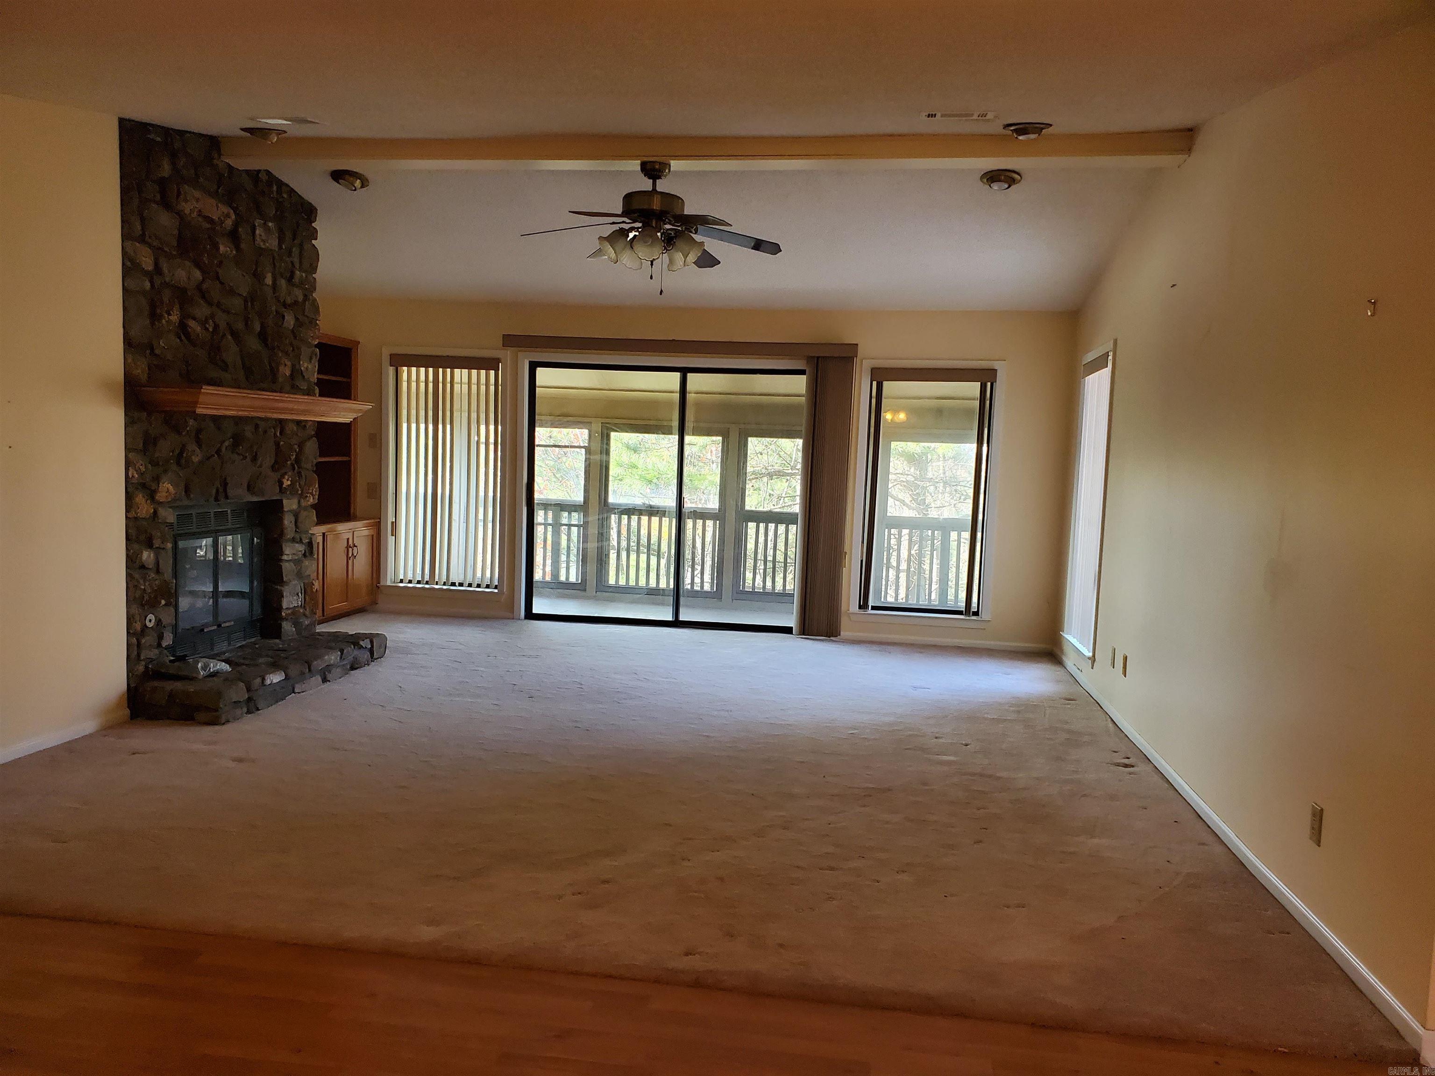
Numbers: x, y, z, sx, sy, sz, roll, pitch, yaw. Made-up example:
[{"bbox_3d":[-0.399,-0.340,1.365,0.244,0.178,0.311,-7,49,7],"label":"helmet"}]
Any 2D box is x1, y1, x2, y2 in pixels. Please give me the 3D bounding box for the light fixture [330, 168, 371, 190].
[{"bbox_3d":[-2.110,-2.037,6.188,0.210,0.065,0.210,3,-7,8],"label":"light fixture"}]

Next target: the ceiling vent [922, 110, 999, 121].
[{"bbox_3d":[1.027,-1.790,4.586,0.310,0.025,0.200,3,14,8],"label":"ceiling vent"}]

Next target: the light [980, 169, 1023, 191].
[{"bbox_3d":[1.489,-1.857,5.644,0.210,0.070,0.210,3,-6,8],"label":"light"}]

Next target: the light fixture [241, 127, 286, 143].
[{"bbox_3d":[-2.277,-2.013,5.419,0.210,0.070,0.210,3,14,8],"label":"light fixture"}]

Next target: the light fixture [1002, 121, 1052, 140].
[{"bbox_3d":[1.398,-1.828,4.865,0.210,0.065,0.210,3,14,8],"label":"light fixture"}]

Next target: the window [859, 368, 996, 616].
[{"bbox_3d":[1.535,-0.327,7.899,0.887,1.812,0.100,3,5,8],"label":"window"}]

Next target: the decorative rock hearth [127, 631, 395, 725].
[{"bbox_3d":[-2.465,0.722,5.986,0.540,0.195,1.740,3,5,8],"label":"decorative rock hearth"}]

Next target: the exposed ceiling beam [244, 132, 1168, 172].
[{"bbox_3d":[-0.204,-1.956,5.459,4.877,0.122,0.209,3,5,8],"label":"exposed ceiling beam"}]

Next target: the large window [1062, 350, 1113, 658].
[{"bbox_3d":[2.420,-0.234,6.973,0.100,1.861,0.929,3,5,8],"label":"large window"}]

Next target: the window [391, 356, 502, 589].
[{"bbox_3d":[-2.135,-0.500,8.386,0.902,1.799,0.100,3,5,8],"label":"window"}]

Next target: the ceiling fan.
[{"bbox_3d":[-0.321,-1.638,5.466,1.360,0.550,1.360,3,5,8],"label":"ceiling fan"}]

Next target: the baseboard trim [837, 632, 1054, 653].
[{"bbox_3d":[1.682,0.771,7.938,1.569,0.058,0.017,3,5,8],"label":"baseboard trim"}]

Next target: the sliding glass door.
[{"bbox_3d":[-0.316,-0.299,8.233,2.312,1.988,0.120,3,5,8],"label":"sliding glass door"}]

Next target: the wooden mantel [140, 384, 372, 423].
[{"bbox_3d":[-2.491,-0.727,6.004,0.330,0.130,1.780,3,5,8],"label":"wooden mantel"}]

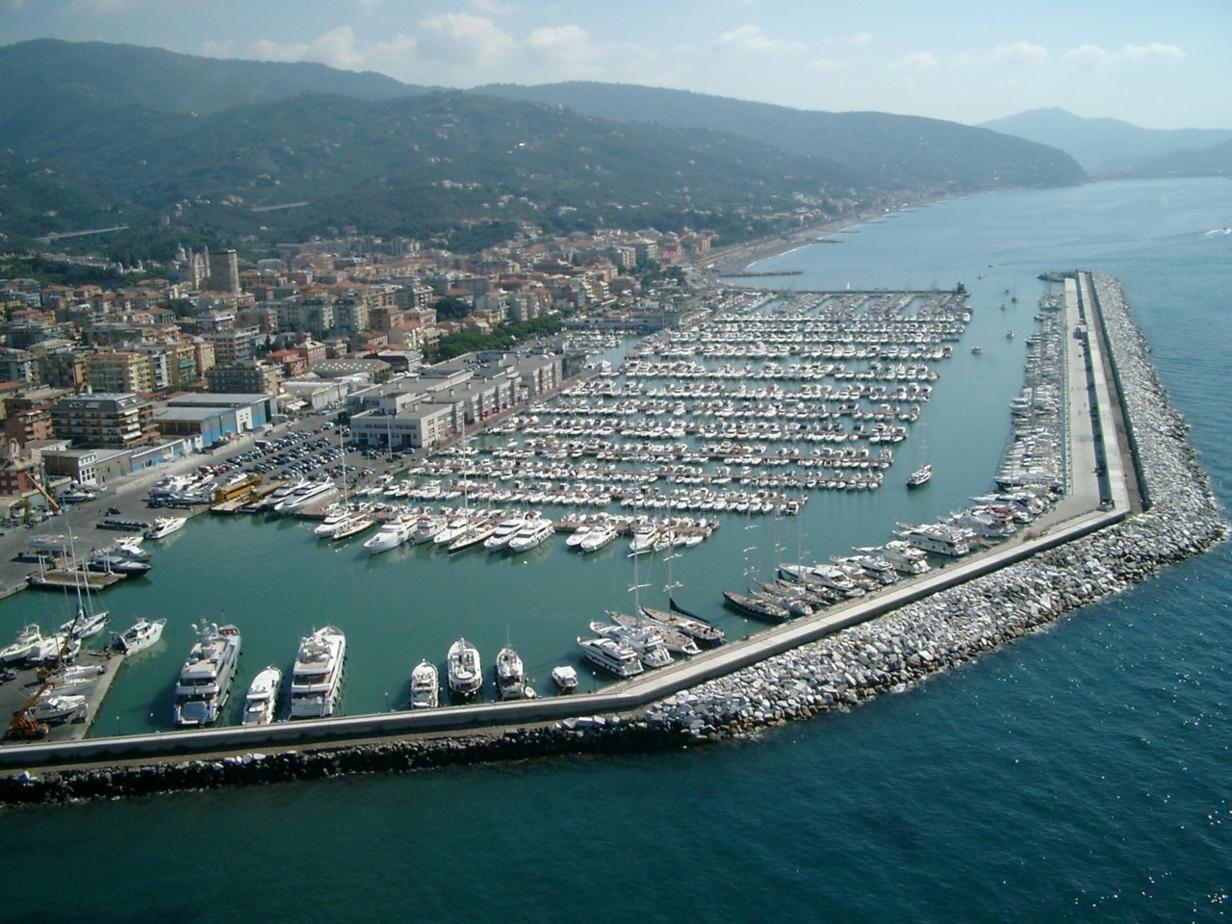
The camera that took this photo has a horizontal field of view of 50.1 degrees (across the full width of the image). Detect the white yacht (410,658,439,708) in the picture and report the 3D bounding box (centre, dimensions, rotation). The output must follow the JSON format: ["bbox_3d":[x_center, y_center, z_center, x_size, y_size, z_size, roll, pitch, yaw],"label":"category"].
[{"bbox_3d":[-37.950,43.090,260.980,5.100,5.200,18.000,-3,13,-7],"label":"white yacht"}]

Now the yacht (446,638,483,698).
[{"bbox_3d":[-30.680,40.370,265.850,6.400,9.000,19.500,-4,13,-8],"label":"yacht"}]

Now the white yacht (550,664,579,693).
[{"bbox_3d":[-10.280,43.150,263.640,3.200,3.200,7.800,-6,13,-17],"label":"white yacht"}]

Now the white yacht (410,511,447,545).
[{"bbox_3d":[-52.710,18.140,369.200,5.000,6.200,18.000,3,14,19],"label":"white yacht"}]

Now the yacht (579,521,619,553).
[{"bbox_3d":[-5.330,20.260,360.420,4.800,6.000,19.000,3,13,21],"label":"yacht"}]

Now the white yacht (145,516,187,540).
[{"bbox_3d":[-129.280,17.720,380.100,4.400,5.000,14.000,4,14,22],"label":"white yacht"}]

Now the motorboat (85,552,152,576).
[{"bbox_3d":[-132.160,27.600,349.130,19.800,4.700,5.000,1,13,15],"label":"motorboat"}]

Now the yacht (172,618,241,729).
[{"bbox_3d":[-81.940,39.690,266.150,8.000,13.500,38.500,-3,12,-6],"label":"yacht"}]

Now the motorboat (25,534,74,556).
[{"bbox_3d":[-155.310,23.400,362.370,13.000,5.700,3.800,2,13,18],"label":"motorboat"}]

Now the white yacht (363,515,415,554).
[{"bbox_3d":[-63.290,19.650,367.240,6.500,8.000,29.000,2,13,19],"label":"white yacht"}]

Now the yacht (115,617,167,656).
[{"bbox_3d":[-104.560,37.140,291.220,4.200,5.800,13.300,5,14,25],"label":"yacht"}]

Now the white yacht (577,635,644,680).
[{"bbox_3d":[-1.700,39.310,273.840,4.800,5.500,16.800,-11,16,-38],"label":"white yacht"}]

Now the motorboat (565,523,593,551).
[{"bbox_3d":[-10.570,20.150,363.190,3.900,3.400,13.300,4,14,22],"label":"motorboat"}]

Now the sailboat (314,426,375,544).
[{"bbox_3d":[-76.340,6.190,379.130,5.000,30.000,20.500,4,14,23],"label":"sailboat"}]

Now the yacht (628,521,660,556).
[{"bbox_3d":[7.170,20.330,356.900,4.800,5.200,15.700,4,14,21],"label":"yacht"}]

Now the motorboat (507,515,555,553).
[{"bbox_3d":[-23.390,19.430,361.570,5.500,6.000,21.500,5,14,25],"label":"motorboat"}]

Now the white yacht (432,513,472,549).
[{"bbox_3d":[-46.090,19.230,370.030,5.300,6.500,21.000,3,13,20],"label":"white yacht"}]

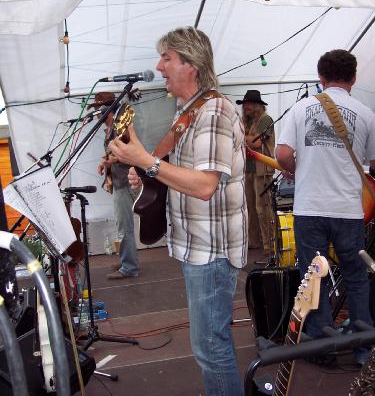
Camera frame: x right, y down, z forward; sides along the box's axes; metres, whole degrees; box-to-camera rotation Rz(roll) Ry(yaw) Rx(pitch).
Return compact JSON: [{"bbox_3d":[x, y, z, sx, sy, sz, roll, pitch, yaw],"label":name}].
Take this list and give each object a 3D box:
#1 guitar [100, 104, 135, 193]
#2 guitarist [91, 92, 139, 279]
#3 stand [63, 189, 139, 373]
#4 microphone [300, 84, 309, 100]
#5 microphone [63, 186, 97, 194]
[{"bbox_3d":[-0.671,-0.464,5.450,0.100,0.902,0.360,7,28,-18],"label":"guitar"},{"bbox_3d":[-0.742,-0.128,5.725,0.470,1.860,0.520,-4,5,-16],"label":"guitarist"},{"bbox_3d":[-0.605,0.446,3.623,0.480,1.050,0.500,-2,5,6],"label":"stand"},{"bbox_3d":[1.208,-1.086,5.800,0.050,0.165,0.050,-3,5,0],"label":"microphone"},{"bbox_3d":[-0.694,-0.048,3.620,0.210,0.050,0.050,-3,5,0],"label":"microphone"}]

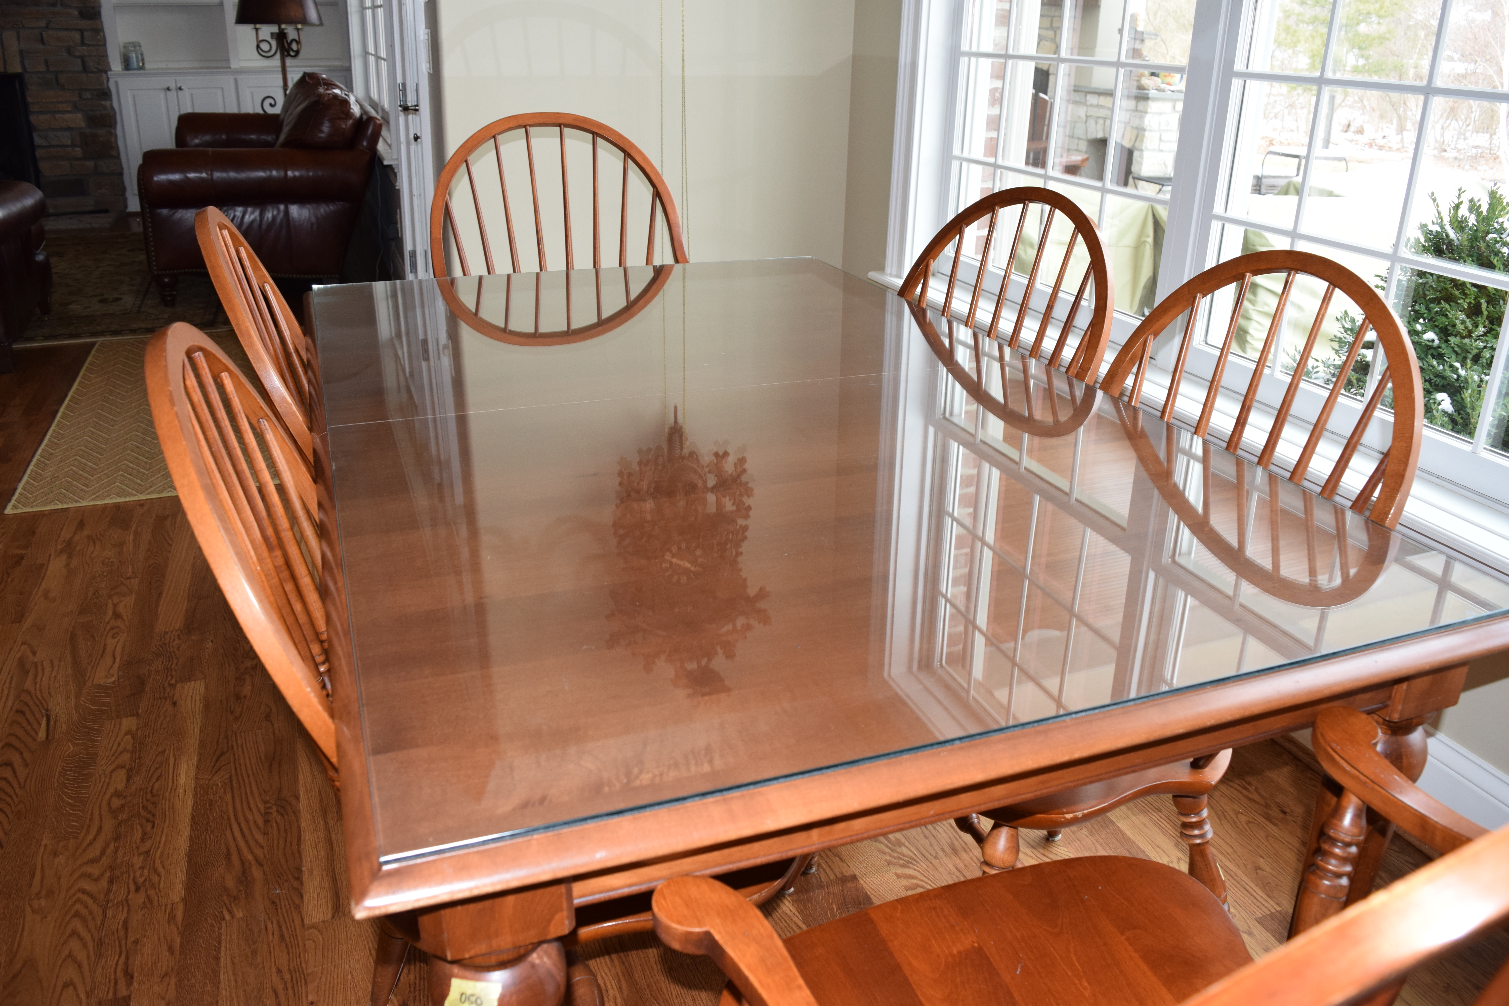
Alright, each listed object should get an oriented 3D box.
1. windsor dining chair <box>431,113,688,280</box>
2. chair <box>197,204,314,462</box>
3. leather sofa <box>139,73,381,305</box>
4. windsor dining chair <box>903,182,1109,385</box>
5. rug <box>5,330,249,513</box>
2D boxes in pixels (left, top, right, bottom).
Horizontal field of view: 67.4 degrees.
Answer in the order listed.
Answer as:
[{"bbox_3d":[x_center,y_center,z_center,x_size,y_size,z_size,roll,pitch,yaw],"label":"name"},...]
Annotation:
[{"bbox_3d":[-0.366,-0.268,2.357,0.630,1.025,0.580,-7,24,-20],"label":"windsor dining chair"},{"bbox_3d":[-0.480,0.030,1.704,0.560,0.968,0.500,-9,25,-24],"label":"chair"},{"bbox_3d":[-2.539,-1.715,5.776,1.040,0.980,2.200,-7,24,-20],"label":"leather sofa"},{"bbox_3d":[0.226,-0.012,1.849,0.560,0.968,0.500,-10,25,-25],"label":"windsor dining chair"},{"bbox_3d":[-1.807,-0.376,3.857,1.100,0.010,1.900,-7,24,-20],"label":"rug"}]

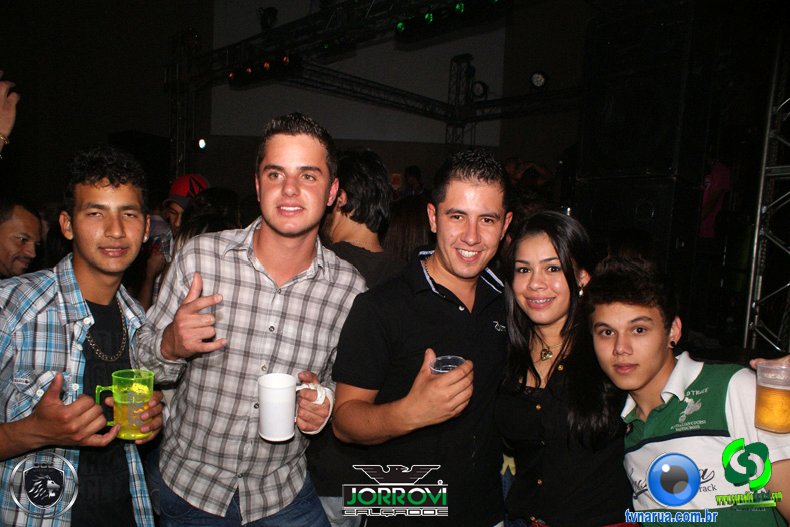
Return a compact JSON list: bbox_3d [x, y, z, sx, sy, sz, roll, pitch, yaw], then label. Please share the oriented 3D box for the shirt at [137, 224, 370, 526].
[{"bbox_3d":[-0.335,0.250,1.400,0.540,0.700,0.340,6,5,-18],"label":"shirt"}]

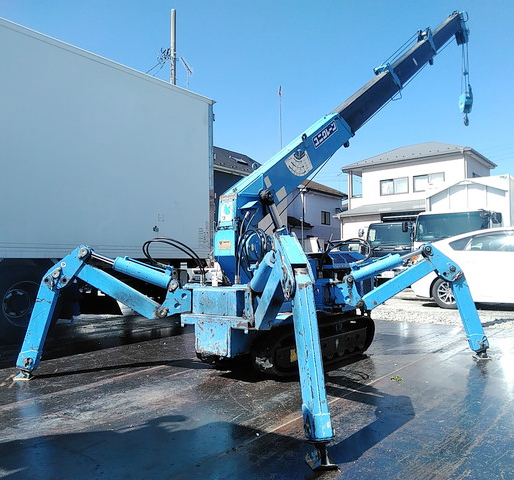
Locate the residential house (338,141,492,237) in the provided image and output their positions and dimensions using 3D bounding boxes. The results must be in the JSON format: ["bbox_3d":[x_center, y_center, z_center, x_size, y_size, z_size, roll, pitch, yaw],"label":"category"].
[{"bbox_3d":[9.057,-1.762,28.189,7.055,7.617,6.612,-3,-4,37],"label":"residential house"}]

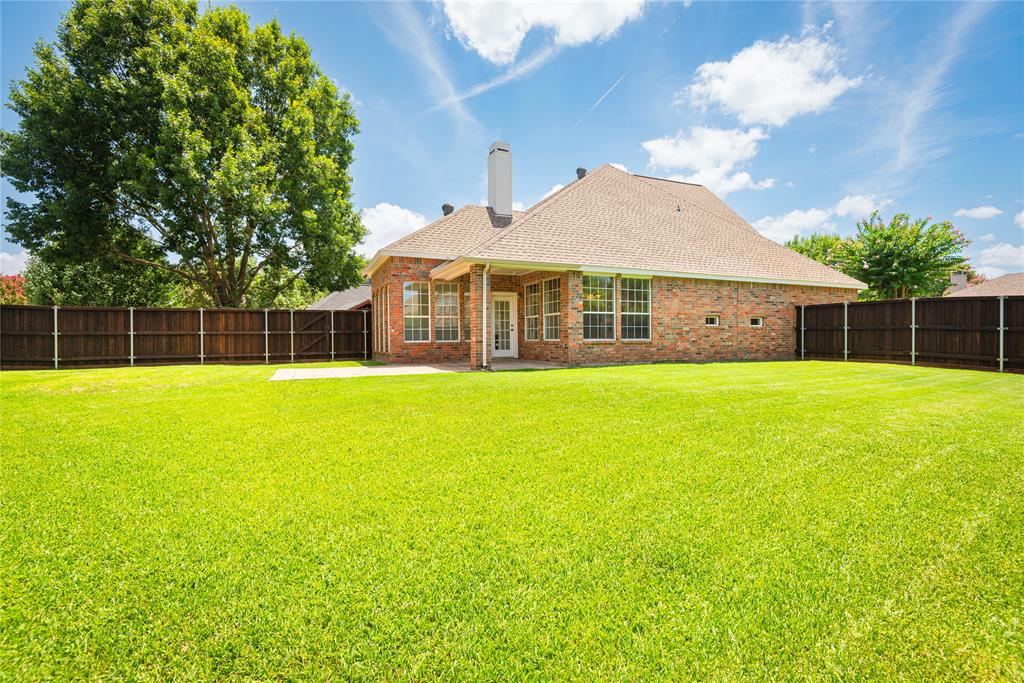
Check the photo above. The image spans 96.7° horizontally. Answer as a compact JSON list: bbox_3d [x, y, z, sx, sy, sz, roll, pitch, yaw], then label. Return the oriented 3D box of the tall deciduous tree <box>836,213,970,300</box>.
[{"bbox_3d":[16.400,-2.350,19.400,4.400,6.200,4.300,0,0,40],"label":"tall deciduous tree"}]

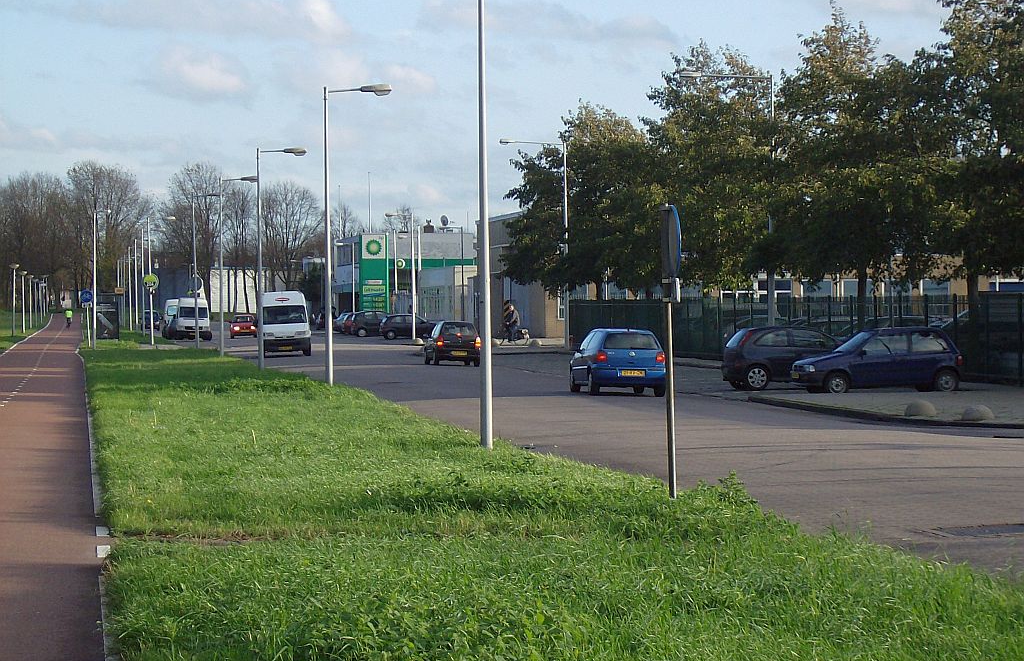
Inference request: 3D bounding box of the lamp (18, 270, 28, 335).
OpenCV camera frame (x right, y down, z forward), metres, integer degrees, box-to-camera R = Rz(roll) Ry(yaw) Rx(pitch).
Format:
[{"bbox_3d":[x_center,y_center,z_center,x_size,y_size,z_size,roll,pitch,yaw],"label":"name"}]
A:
[{"bbox_3d":[-38.729,-2.237,252.977,0.600,4.950,0.600,-1,1,-7],"label":"lamp"}]

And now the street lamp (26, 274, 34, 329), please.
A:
[{"bbox_3d":[-36.708,-2.188,243.000,0.550,4.150,0.550,-1,0,-8],"label":"street lamp"}]

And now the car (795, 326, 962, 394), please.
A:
[{"bbox_3d":[7.640,0.596,66.793,3.500,1.390,1.500,-1,1,-13],"label":"car"}]

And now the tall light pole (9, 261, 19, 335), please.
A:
[{"bbox_3d":[-31.932,-1.972,203.977,0.620,4.650,0.620,-1,1,-8],"label":"tall light pole"}]

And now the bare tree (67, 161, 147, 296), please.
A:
[{"bbox_3d":[-47.071,-10.563,370.000,9.500,18.000,9.500,-1,0,0],"label":"bare tree"}]

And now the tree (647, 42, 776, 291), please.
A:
[{"bbox_3d":[6.885,-4.521,110.000,5.000,10.900,5.000,-1,0,0],"label":"tree"}]

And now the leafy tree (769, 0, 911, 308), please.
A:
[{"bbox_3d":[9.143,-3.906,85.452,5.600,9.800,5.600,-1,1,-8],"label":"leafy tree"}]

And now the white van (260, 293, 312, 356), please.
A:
[{"bbox_3d":[-8.995,-0.259,125.527,2.030,2.500,5.100,-1,1,-5],"label":"white van"}]

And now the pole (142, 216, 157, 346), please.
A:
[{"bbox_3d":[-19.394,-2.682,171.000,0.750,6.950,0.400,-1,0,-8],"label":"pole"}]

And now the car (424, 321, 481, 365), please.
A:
[{"bbox_3d":[-1.964,0.430,103.800,1.630,1.420,3.750,-1,0,-7],"label":"car"}]

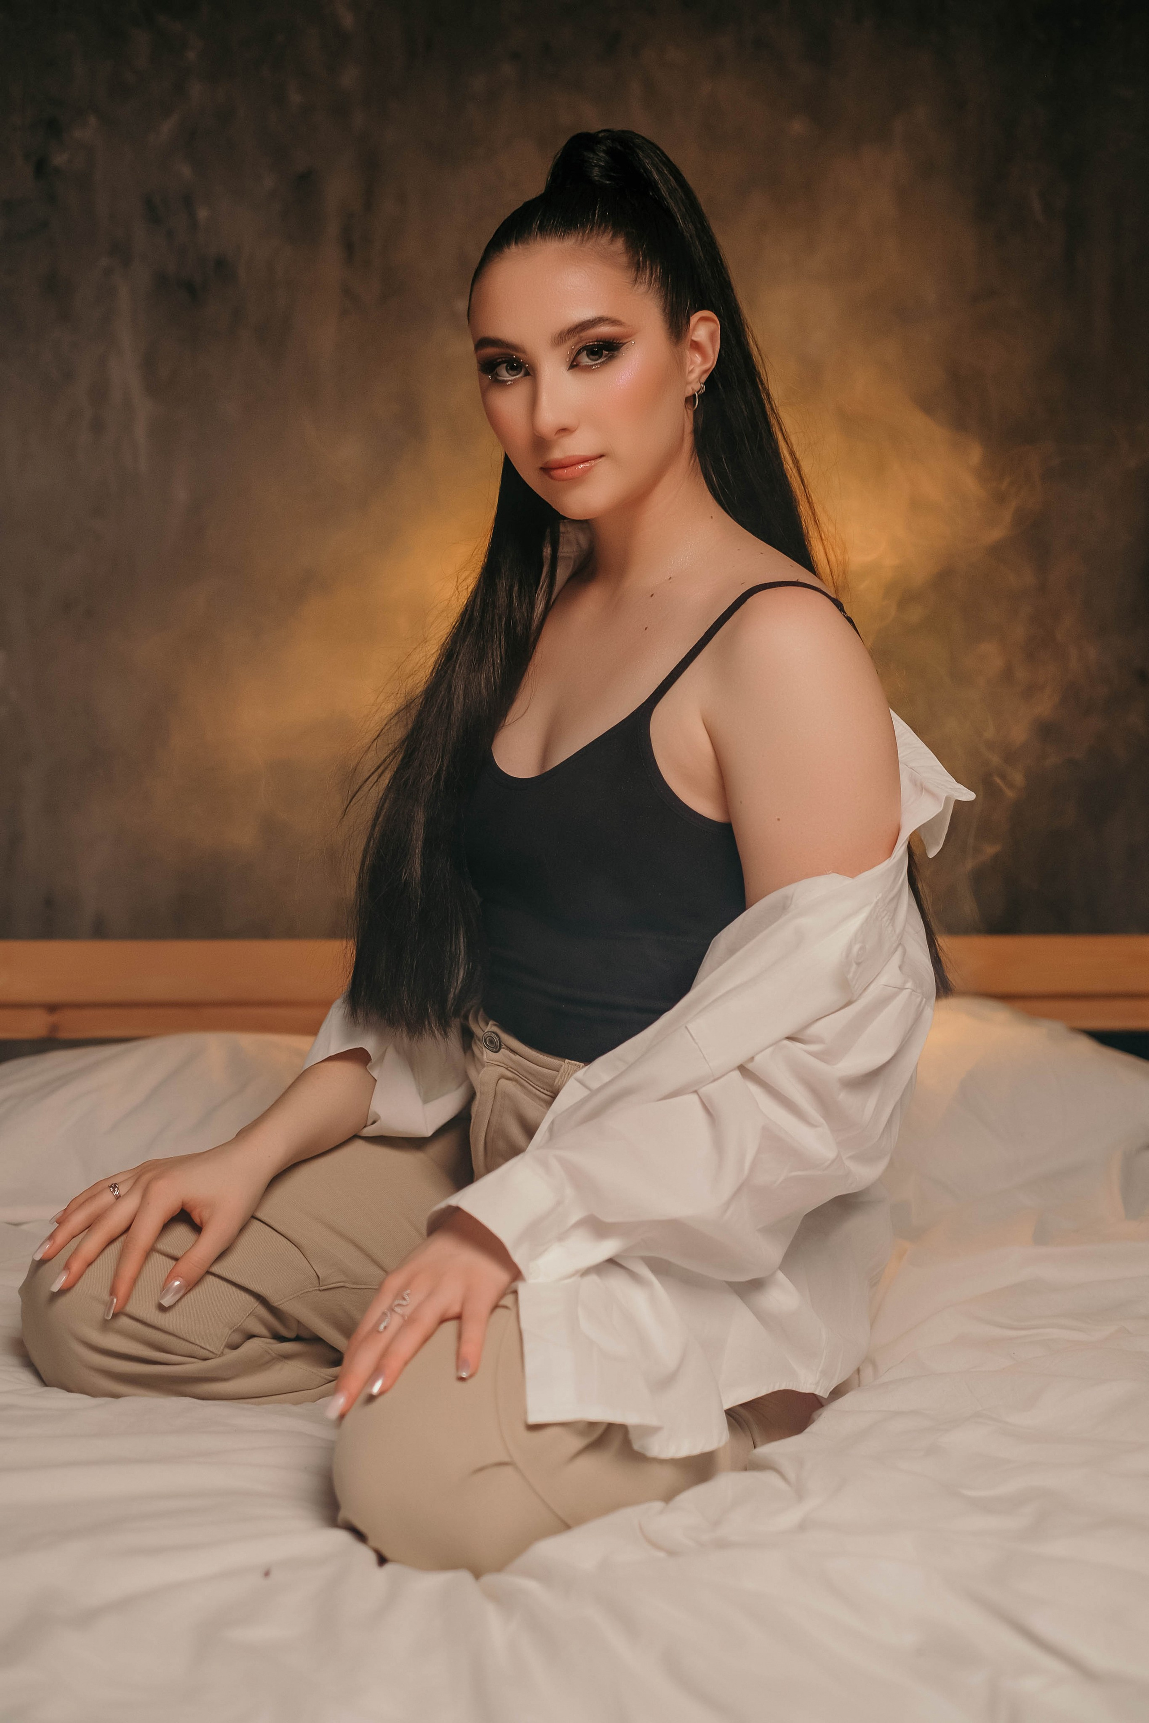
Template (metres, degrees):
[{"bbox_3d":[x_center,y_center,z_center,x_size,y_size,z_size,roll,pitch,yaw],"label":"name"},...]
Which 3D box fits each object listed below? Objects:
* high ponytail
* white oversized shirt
[{"bbox_3d":[0.050,-0.192,1.790,0.290,0.620,0.400,3,5,38],"label":"high ponytail"},{"bbox_3d":[0.040,0.115,1.780,0.450,0.470,0.460,-4,5,-43],"label":"white oversized shirt"}]

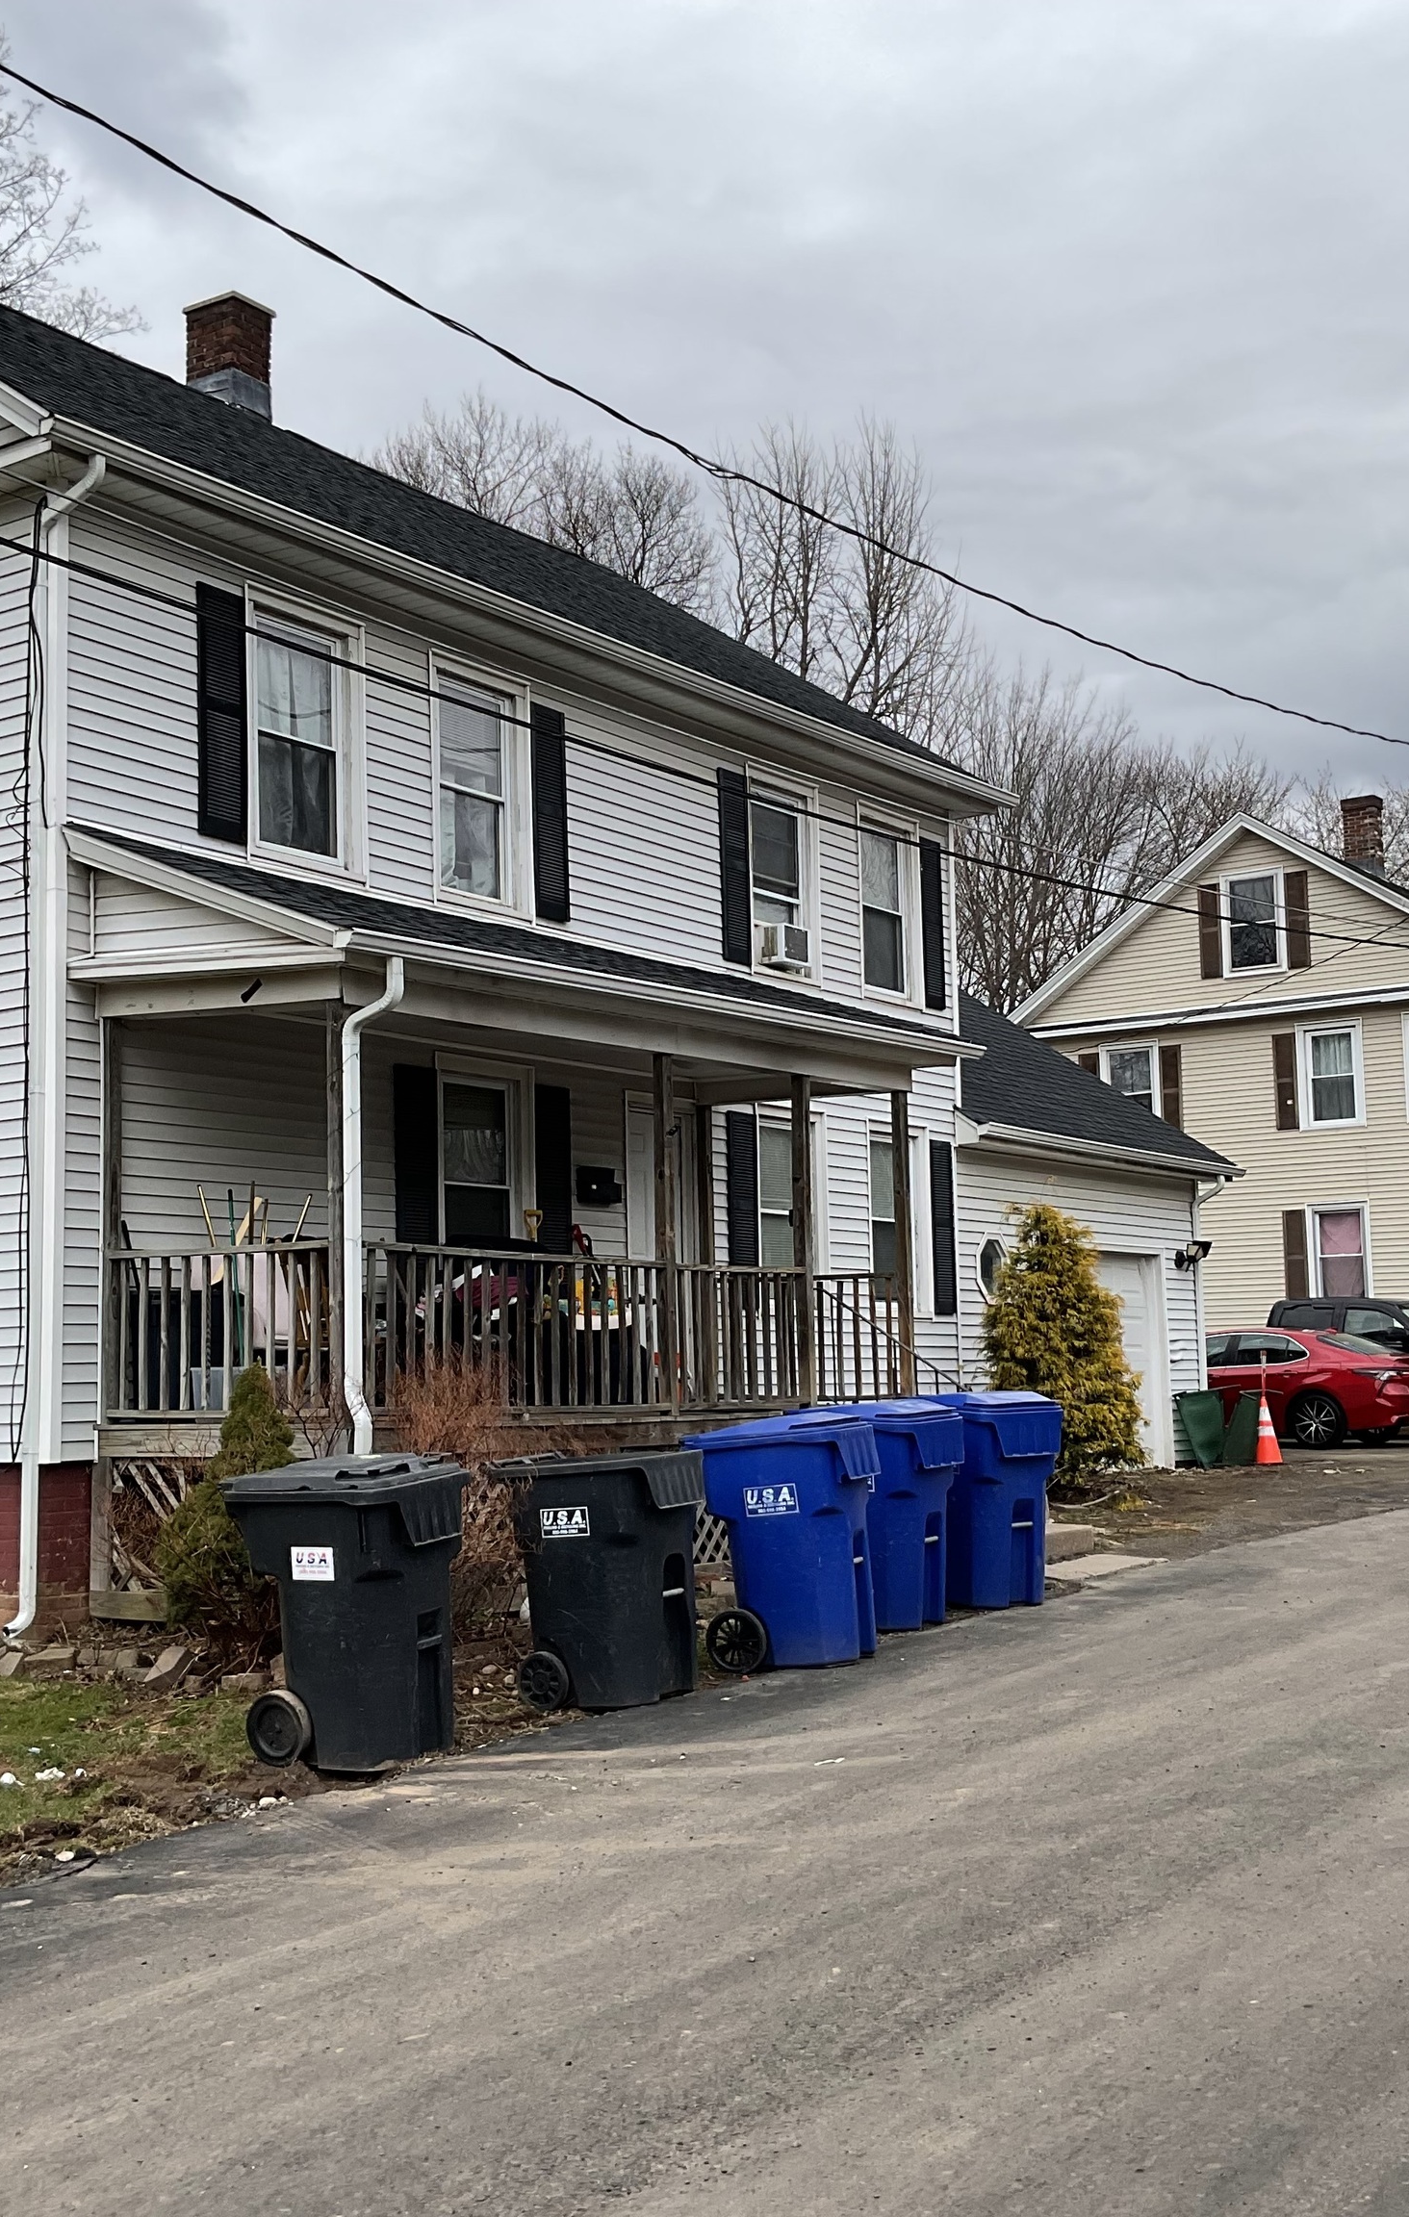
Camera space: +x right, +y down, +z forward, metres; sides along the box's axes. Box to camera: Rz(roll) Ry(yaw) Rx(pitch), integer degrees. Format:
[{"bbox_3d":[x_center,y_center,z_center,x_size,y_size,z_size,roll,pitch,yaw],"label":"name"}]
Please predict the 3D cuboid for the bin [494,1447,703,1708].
[{"bbox_3d":[-0.487,2.154,11.338,0.850,1.140,0.660,-3,-5,17],"label":"bin"}]

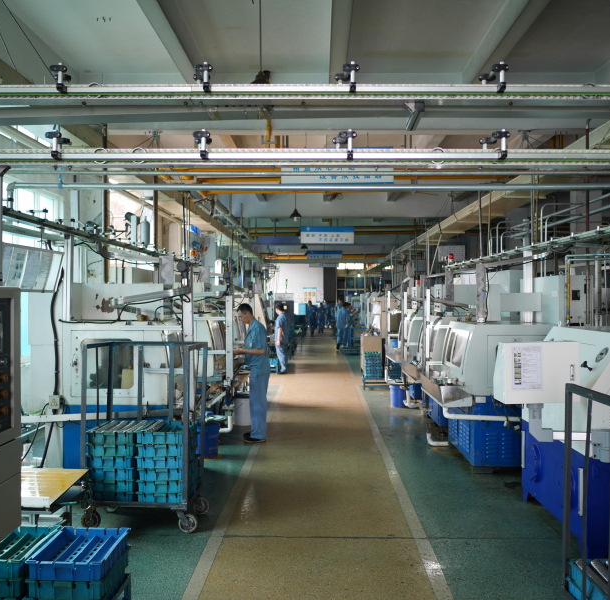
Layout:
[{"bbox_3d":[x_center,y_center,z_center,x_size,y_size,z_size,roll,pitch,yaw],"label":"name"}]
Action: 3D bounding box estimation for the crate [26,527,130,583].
[{"bbox_3d":[-1.151,1.312,3.580,0.375,0.098,0.500,0,0,-1],"label":"crate"}]

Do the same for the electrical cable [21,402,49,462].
[{"bbox_3d":[-2.450,1.200,6.300,0.260,0.550,0.100,0,0,0],"label":"electrical cable"}]

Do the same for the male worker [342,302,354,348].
[{"bbox_3d":[1.620,0.920,25.000,0.480,1.600,0.480,0,0,-3],"label":"male worker"}]

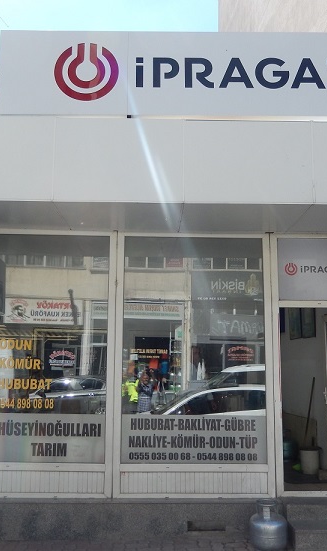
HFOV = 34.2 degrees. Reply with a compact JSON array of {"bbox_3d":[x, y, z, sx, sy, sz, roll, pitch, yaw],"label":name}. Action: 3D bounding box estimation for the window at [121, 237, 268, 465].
[{"bbox_3d":[0.325,0.755,5.605,1.507,2.362,0.060,0,-9,-1],"label":"window"}]

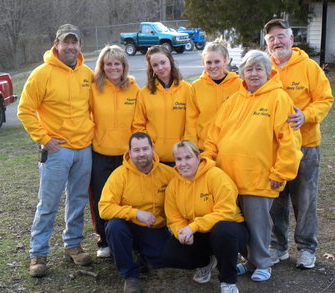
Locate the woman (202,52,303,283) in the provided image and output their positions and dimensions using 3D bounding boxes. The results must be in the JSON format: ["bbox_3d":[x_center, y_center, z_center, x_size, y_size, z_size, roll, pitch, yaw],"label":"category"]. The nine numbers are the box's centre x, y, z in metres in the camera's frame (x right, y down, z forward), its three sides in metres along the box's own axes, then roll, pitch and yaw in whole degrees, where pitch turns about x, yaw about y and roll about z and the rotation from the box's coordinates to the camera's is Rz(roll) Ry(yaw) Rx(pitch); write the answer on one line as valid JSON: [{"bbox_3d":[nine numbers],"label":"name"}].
[{"bbox_3d":[0.618,0.113,5.420,0.650,1.610,0.480,4,9,22],"label":"woman"}]

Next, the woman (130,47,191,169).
[{"bbox_3d":[-0.051,0.047,5.870,0.480,1.650,0.360,1,8,0],"label":"woman"}]

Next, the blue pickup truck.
[{"bbox_3d":[-0.772,-6.623,46.000,4.400,1.870,1.690,4,9,35],"label":"blue pickup truck"}]

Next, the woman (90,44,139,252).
[{"bbox_3d":[-0.421,0.036,5.920,0.480,1.650,0.380,0,8,-8],"label":"woman"}]

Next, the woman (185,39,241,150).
[{"bbox_3d":[0.381,0.024,5.920,0.500,1.700,0.360,2,8,12],"label":"woman"}]

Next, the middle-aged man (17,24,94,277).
[{"bbox_3d":[-0.815,0.015,5.570,0.600,1.810,0.480,-1,8,-14],"label":"middle-aged man"}]

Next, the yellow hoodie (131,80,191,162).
[{"bbox_3d":[-0.051,-0.191,5.800,0.480,0.660,0.320,1,8,0],"label":"yellow hoodie"}]

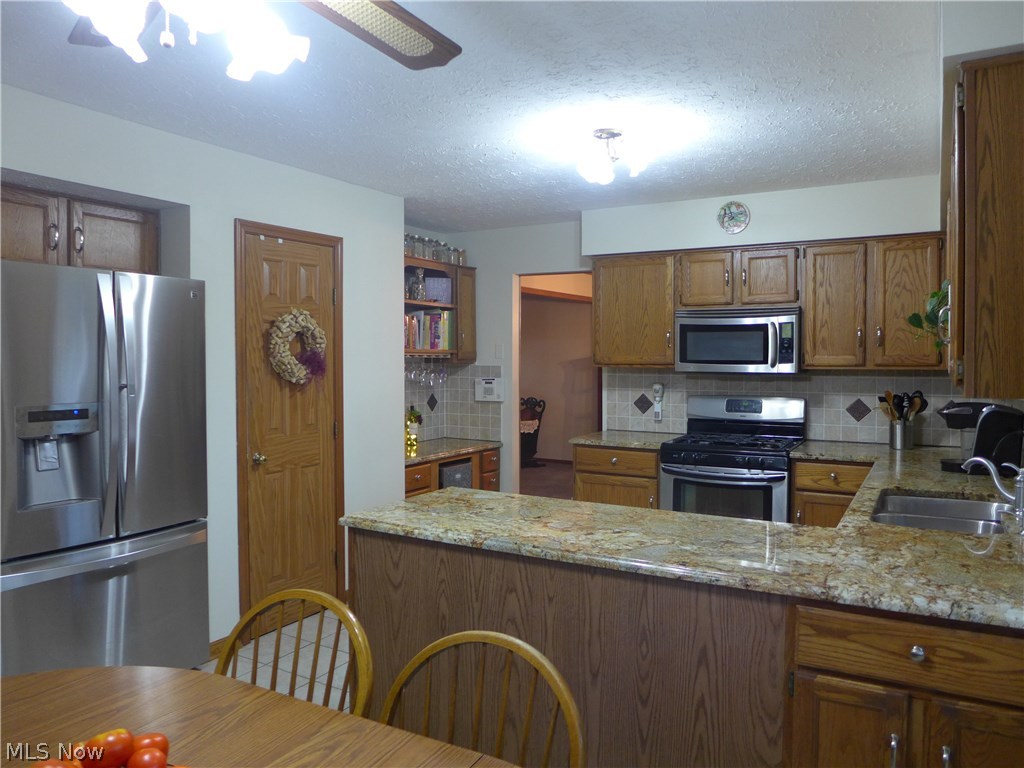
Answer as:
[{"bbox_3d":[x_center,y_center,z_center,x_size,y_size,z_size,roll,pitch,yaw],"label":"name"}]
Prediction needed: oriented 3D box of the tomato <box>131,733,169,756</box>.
[{"bbox_3d":[-0.633,0.637,1.240,0.070,0.057,0.066,2,3,29],"label":"tomato"}]

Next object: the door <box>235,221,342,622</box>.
[{"bbox_3d":[-1.188,0.240,3.846,0.080,2.130,0.730,2,3,32],"label":"door"}]

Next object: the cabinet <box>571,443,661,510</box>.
[{"bbox_3d":[0.833,0.832,4.878,0.608,0.877,0.627,1,3,31],"label":"cabinet"}]

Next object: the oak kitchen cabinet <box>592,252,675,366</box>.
[{"bbox_3d":[0.880,-0.495,4.862,0.575,0.755,0.320,2,3,29],"label":"oak kitchen cabinet"}]

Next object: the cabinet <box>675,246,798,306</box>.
[{"bbox_3d":[1.463,-0.670,4.530,0.757,0.372,0.320,2,3,29],"label":"cabinet"}]

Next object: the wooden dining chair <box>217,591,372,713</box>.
[{"bbox_3d":[-0.547,0.955,1.405,0.440,0.950,0.520,1,3,12],"label":"wooden dining chair"}]

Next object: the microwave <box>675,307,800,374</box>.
[{"bbox_3d":[1.479,-0.277,4.580,0.756,0.408,0.389,1,3,31],"label":"microwave"}]

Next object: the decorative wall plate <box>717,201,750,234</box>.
[{"bbox_3d":[1.368,-1.025,4.378,0.204,0.204,0.025,2,3,30],"label":"decorative wall plate"}]

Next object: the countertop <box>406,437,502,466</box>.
[{"bbox_3d":[-0.602,0.492,5.252,0.600,0.036,1.130,2,3,32],"label":"countertop"}]

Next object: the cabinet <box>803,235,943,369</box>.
[{"bbox_3d":[2.119,-0.457,4.176,0.750,0.755,0.320,2,3,29],"label":"cabinet"}]

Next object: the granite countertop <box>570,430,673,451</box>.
[{"bbox_3d":[0.823,0.375,4.851,0.613,0.037,0.649,1,3,31],"label":"granite countertop"}]

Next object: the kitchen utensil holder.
[{"bbox_3d":[2.318,0.297,4.224,0.140,0.160,0.140,1,3,31],"label":"kitchen utensil holder"}]

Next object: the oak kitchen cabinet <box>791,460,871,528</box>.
[{"bbox_3d":[1.956,0.855,4.205,0.472,0.877,0.627,1,3,31],"label":"oak kitchen cabinet"}]

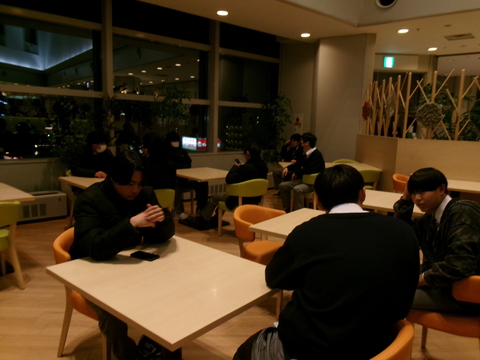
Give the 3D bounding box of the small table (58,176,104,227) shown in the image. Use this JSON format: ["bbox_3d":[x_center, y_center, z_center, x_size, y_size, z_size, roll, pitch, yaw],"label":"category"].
[{"bbox_3d":[-1.489,0.330,4.392,0.760,0.700,0.910,-6,12,-42],"label":"small table"}]

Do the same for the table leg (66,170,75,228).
[{"bbox_3d":[-2.047,0.273,4.698,0.060,0.660,0.060,-6,12,-42],"label":"table leg"}]

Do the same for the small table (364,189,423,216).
[{"bbox_3d":[1.403,0.524,3.776,0.920,0.700,0.760,7,10,31],"label":"small table"}]

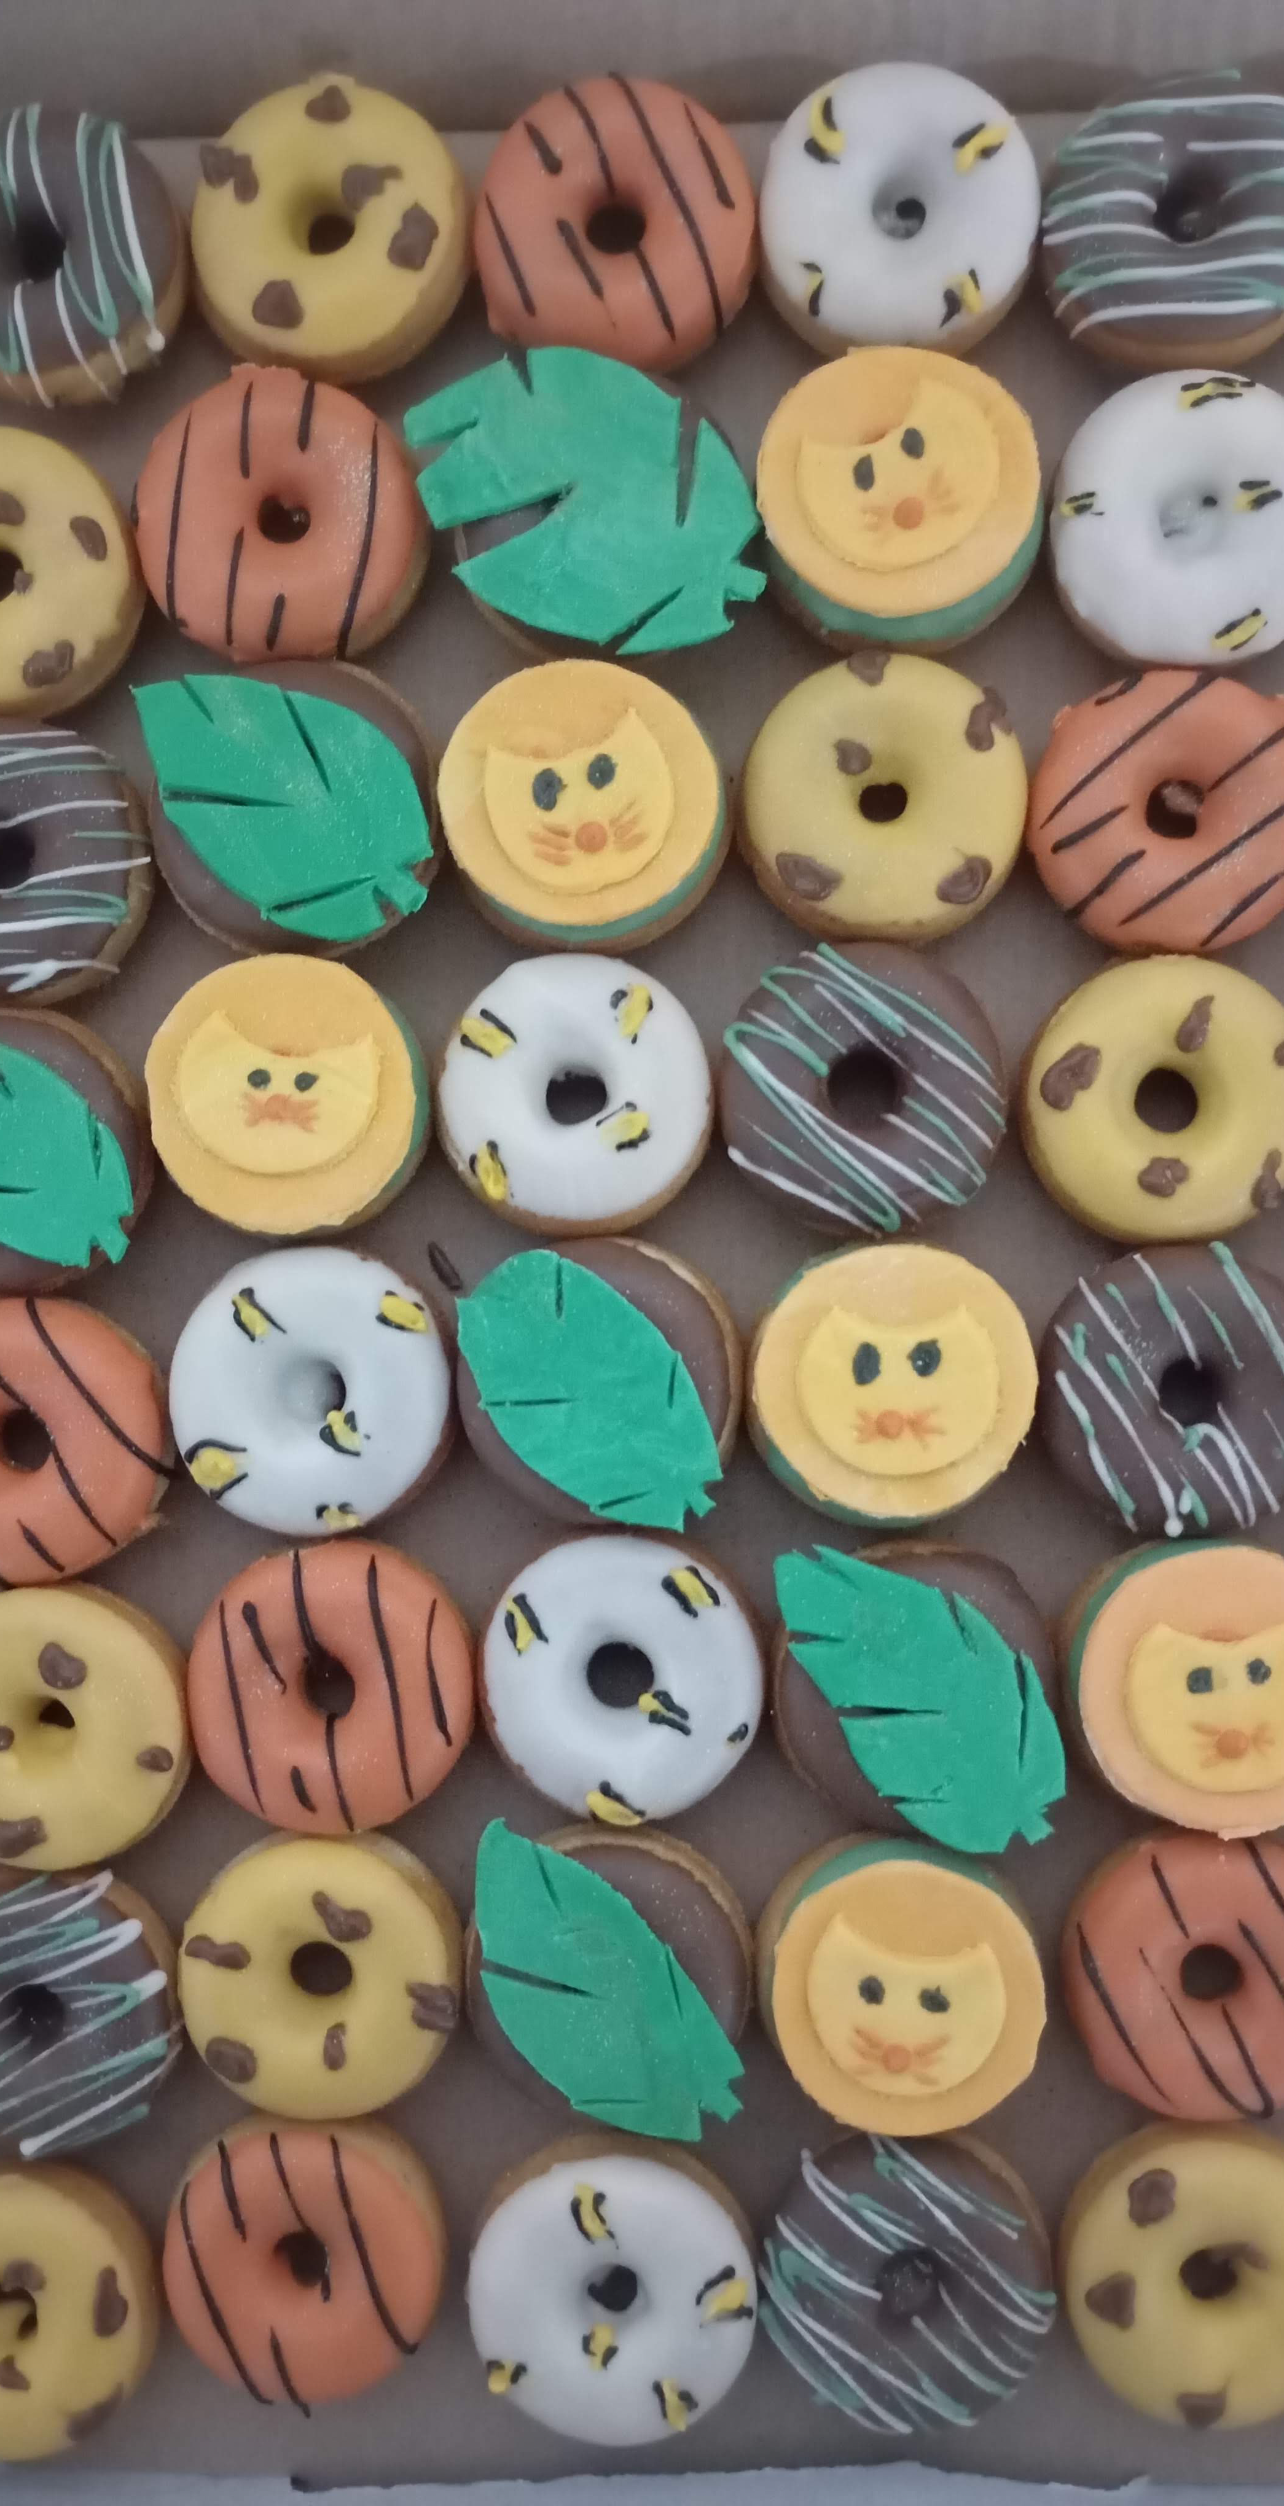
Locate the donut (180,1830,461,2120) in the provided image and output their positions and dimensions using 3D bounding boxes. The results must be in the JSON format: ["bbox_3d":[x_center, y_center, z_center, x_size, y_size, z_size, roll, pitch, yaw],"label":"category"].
[{"bbox_3d":[-0.061,0.138,0.388,0.052,0.025,0.052,0,88,1],"label":"donut"}]

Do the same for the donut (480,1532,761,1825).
[{"bbox_3d":[-0.004,0.075,0.356,0.051,0.022,0.051,0,86,3],"label":"donut"}]

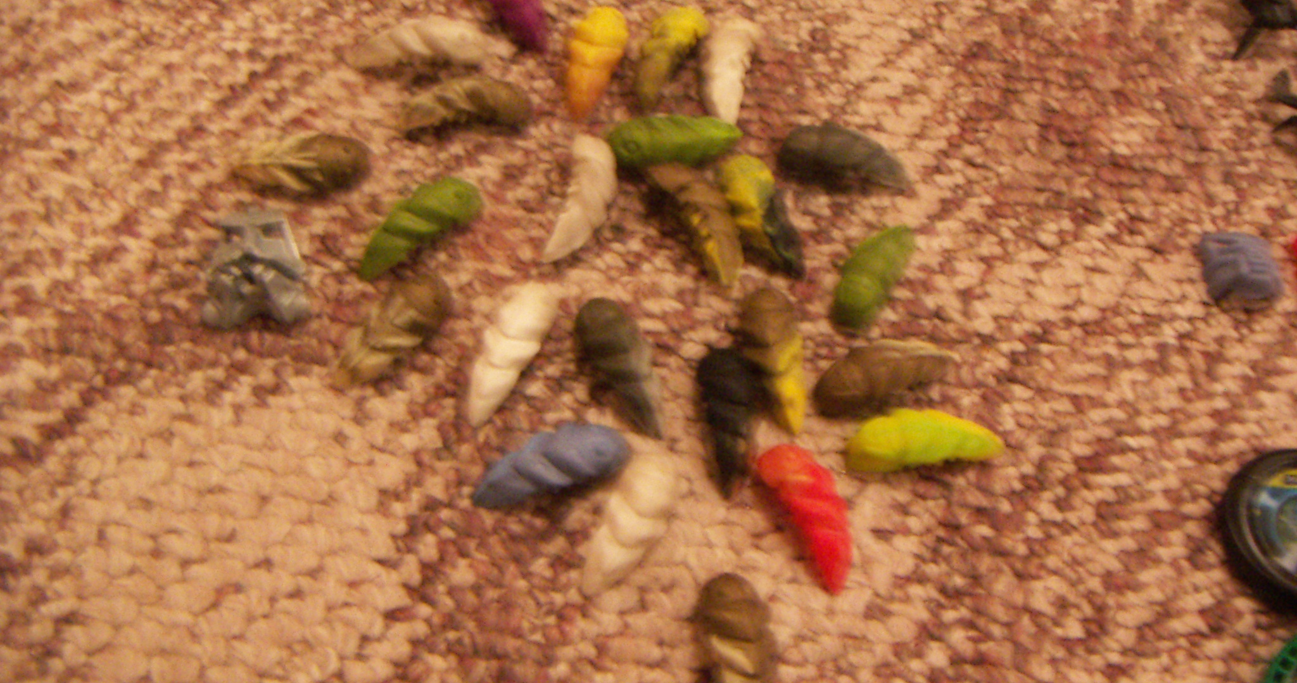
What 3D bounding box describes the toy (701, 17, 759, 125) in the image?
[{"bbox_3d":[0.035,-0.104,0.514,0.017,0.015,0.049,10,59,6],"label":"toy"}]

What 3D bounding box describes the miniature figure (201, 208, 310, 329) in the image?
[{"bbox_3d":[-0.120,-0.022,0.412,0.030,0.015,0.037,-6,64,-7],"label":"miniature figure"}]

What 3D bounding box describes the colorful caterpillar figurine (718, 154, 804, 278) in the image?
[{"bbox_3d":[0.037,-0.041,0.437,0.017,0.015,0.046,-18,62,-11],"label":"colorful caterpillar figurine"}]

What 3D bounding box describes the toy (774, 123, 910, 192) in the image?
[{"bbox_3d":[0.071,-0.067,0.491,0.050,0.015,0.017,13,59,8],"label":"toy"}]

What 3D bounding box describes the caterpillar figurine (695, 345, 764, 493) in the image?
[{"bbox_3d":[0.023,0.022,0.400,0.017,0.015,0.045,1,60,0],"label":"caterpillar figurine"}]

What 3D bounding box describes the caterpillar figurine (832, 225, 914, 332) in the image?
[{"bbox_3d":[0.080,-0.024,0.464,0.017,0.015,0.051,27,62,16],"label":"caterpillar figurine"}]

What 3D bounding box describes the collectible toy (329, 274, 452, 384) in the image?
[{"bbox_3d":[-0.077,-0.003,0.404,0.019,0.016,0.046,34,66,13],"label":"collectible toy"}]

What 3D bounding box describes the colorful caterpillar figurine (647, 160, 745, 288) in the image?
[{"bbox_3d":[0.016,-0.040,0.435,0.017,0.016,0.047,-22,62,-12],"label":"colorful caterpillar figurine"}]

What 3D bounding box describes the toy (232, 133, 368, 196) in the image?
[{"bbox_3d":[-0.115,-0.058,0.445,0.046,0.015,0.017,1,60,0],"label":"toy"}]

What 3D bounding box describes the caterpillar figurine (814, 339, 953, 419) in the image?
[{"bbox_3d":[0.078,0.012,0.442,0.052,0.015,0.017,-21,60,-12],"label":"caterpillar figurine"}]

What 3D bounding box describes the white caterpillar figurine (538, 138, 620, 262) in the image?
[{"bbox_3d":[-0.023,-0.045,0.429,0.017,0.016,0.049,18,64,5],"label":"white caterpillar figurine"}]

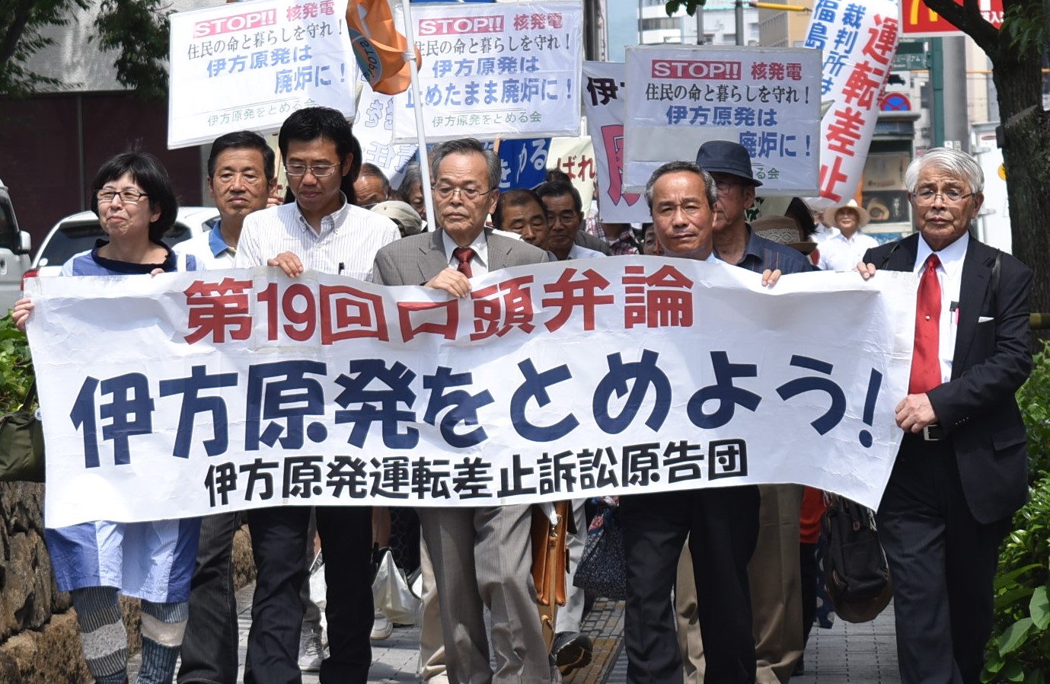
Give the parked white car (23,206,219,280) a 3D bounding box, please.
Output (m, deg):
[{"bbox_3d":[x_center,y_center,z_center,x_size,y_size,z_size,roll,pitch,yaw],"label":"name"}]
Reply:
[{"bbox_3d":[-3.230,-0.412,22.504,1.730,1.630,4.450,0,3,6],"label":"parked white car"}]

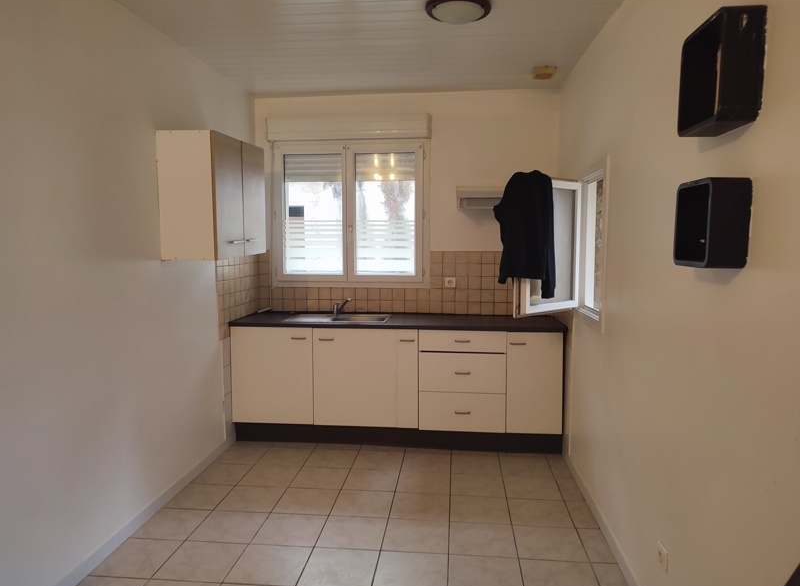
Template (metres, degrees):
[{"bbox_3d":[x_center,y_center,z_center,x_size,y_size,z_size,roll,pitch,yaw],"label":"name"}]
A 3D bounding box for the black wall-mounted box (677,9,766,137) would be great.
[{"bbox_3d":[0.882,-0.594,1.535,0.108,0.282,0.235,1,4,6],"label":"black wall-mounted box"}]

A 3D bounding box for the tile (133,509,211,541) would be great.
[{"bbox_3d":[-1.178,1.197,2.878,0.292,0.010,0.311,1,5,6],"label":"tile"}]

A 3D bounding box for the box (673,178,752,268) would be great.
[{"bbox_3d":[0.865,-0.189,1.547,0.100,0.233,0.226,1,5,6],"label":"box"}]

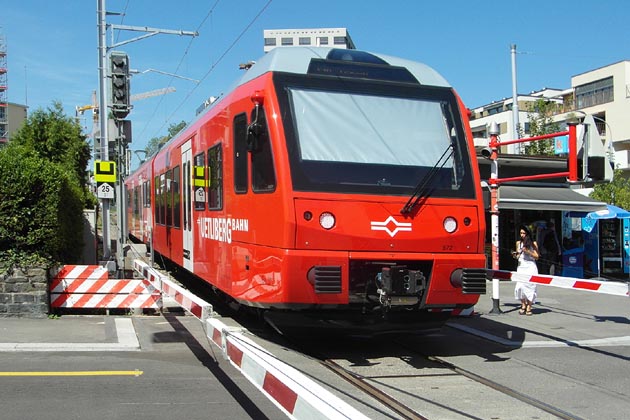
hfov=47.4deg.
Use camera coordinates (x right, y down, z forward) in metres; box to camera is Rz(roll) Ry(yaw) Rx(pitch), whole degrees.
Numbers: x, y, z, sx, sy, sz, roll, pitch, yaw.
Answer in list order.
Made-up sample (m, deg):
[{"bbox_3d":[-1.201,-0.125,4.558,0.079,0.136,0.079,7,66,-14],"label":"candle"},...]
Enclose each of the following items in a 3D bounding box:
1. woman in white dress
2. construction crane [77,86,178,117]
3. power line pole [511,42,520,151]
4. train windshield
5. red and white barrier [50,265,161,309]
[{"bbox_3d":[3.976,1.124,13.550,0.500,1.680,0.420,-1,0,30],"label":"woman in white dress"},{"bbox_3d":[-50.400,-15.800,189.000,2.000,35.500,47.000,-1,0,-45],"label":"construction crane"},{"bbox_3d":[7.870,-2.300,28.000,0.240,8.400,0.240,-1,0,0],"label":"power line pole"},{"bbox_3d":[0.820,-0.970,9.420,2.500,1.800,0.300,2,-26,-17],"label":"train windshield"},{"bbox_3d":[-3.519,1.285,12.050,1.860,0.740,0.120,-1,0,-10],"label":"red and white barrier"}]

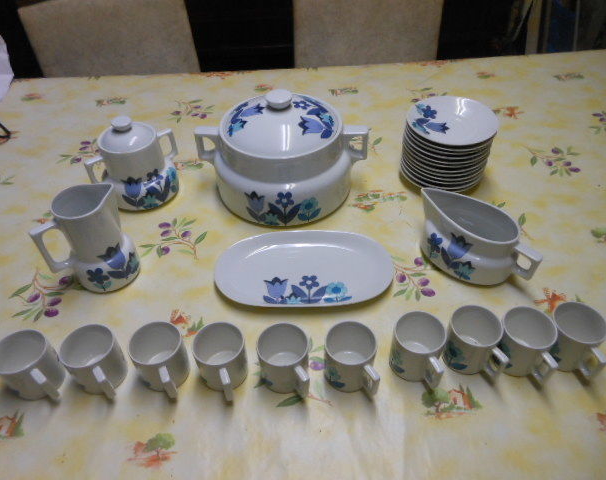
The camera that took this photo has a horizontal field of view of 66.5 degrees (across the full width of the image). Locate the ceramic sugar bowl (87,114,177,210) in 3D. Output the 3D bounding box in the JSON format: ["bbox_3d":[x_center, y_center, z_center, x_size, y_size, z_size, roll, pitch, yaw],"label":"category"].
[{"bbox_3d":[-0.275,-0.134,0.754,0.147,0.131,0.120,-30,51,-25],"label":"ceramic sugar bowl"}]

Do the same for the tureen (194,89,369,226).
[{"bbox_3d":[-0.034,-0.160,0.749,0.280,0.162,0.235,0,45,2],"label":"tureen"}]

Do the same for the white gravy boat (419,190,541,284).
[{"bbox_3d":[0.236,-0.005,0.643,0.180,0.080,0.095,32,54,29],"label":"white gravy boat"}]

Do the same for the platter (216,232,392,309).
[{"bbox_3d":[0.002,0.044,0.641,0.243,0.024,0.142,-1,45,1],"label":"platter"}]

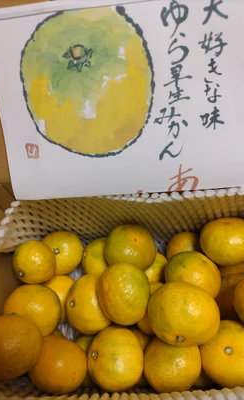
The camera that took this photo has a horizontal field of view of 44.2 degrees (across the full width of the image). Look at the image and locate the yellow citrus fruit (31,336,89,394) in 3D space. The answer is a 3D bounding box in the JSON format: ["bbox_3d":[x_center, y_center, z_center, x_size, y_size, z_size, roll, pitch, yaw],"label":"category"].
[{"bbox_3d":[-0.067,0.173,0.315,0.061,0.057,0.061,-2,56,4],"label":"yellow citrus fruit"}]

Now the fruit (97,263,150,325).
[{"bbox_3d":[0.002,0.099,0.315,0.055,0.063,0.064,-2,56,4],"label":"fruit"}]

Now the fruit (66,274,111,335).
[{"bbox_3d":[-0.034,0.122,0.350,0.056,0.065,0.065,0,90,-38],"label":"fruit"}]

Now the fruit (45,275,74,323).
[{"bbox_3d":[-0.081,0.131,0.397,0.061,0.059,0.062,-2,56,4],"label":"fruit"}]

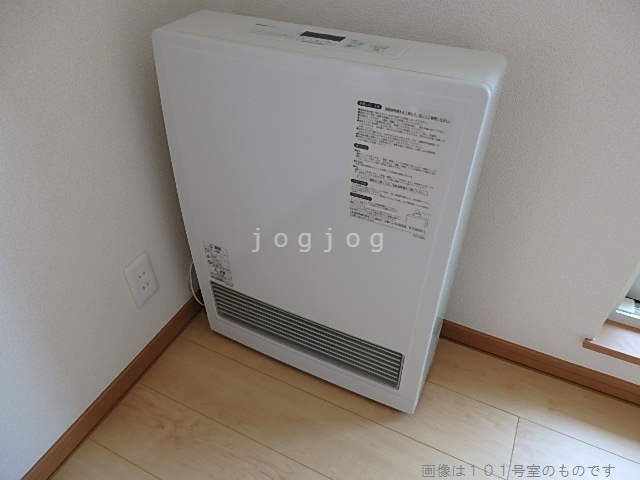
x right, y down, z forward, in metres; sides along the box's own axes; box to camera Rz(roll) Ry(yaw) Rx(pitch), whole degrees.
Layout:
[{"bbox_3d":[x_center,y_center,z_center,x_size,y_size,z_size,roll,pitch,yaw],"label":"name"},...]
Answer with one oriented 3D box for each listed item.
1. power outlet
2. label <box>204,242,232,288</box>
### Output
[{"bbox_3d":[-0.390,0.089,1.018,0.009,0.120,0.071,17,42,19],"label":"power outlet"},{"bbox_3d":[-0.227,0.056,1.040,0.061,0.115,0.002,17,42,19],"label":"label"}]

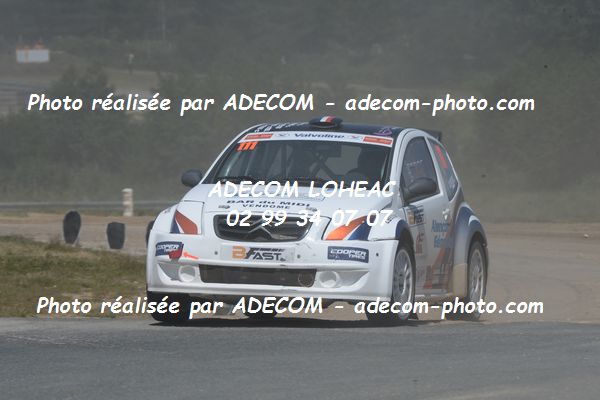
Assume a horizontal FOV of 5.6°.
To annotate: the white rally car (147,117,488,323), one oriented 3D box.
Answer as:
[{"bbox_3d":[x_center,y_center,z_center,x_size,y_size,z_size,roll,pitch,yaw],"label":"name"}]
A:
[{"bbox_3d":[0.150,0.130,44.600,1.780,1.460,3.680,1,0,14],"label":"white rally car"}]

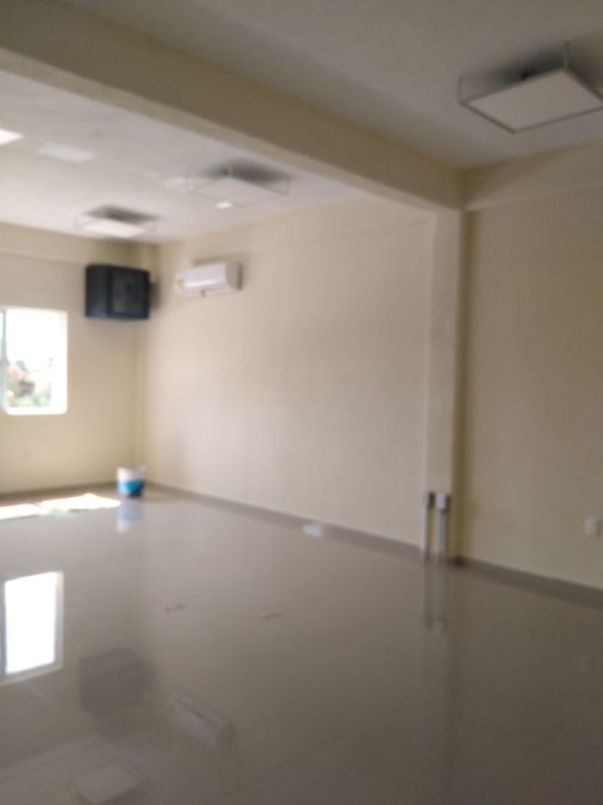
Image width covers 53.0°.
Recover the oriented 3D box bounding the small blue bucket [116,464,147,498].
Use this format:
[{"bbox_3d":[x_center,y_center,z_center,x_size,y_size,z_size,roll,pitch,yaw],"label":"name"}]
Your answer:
[{"bbox_3d":[-2.183,1.022,7.796,0.325,0.375,0.325,1,2,0],"label":"small blue bucket"}]

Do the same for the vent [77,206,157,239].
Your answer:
[{"bbox_3d":[-2.034,-1.959,6.591,0.585,0.145,0.585,4,3,43],"label":"vent"}]

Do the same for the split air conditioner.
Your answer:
[{"bbox_3d":[-1.101,-1.432,7.087,0.973,0.305,0.215,4,3,43],"label":"split air conditioner"}]

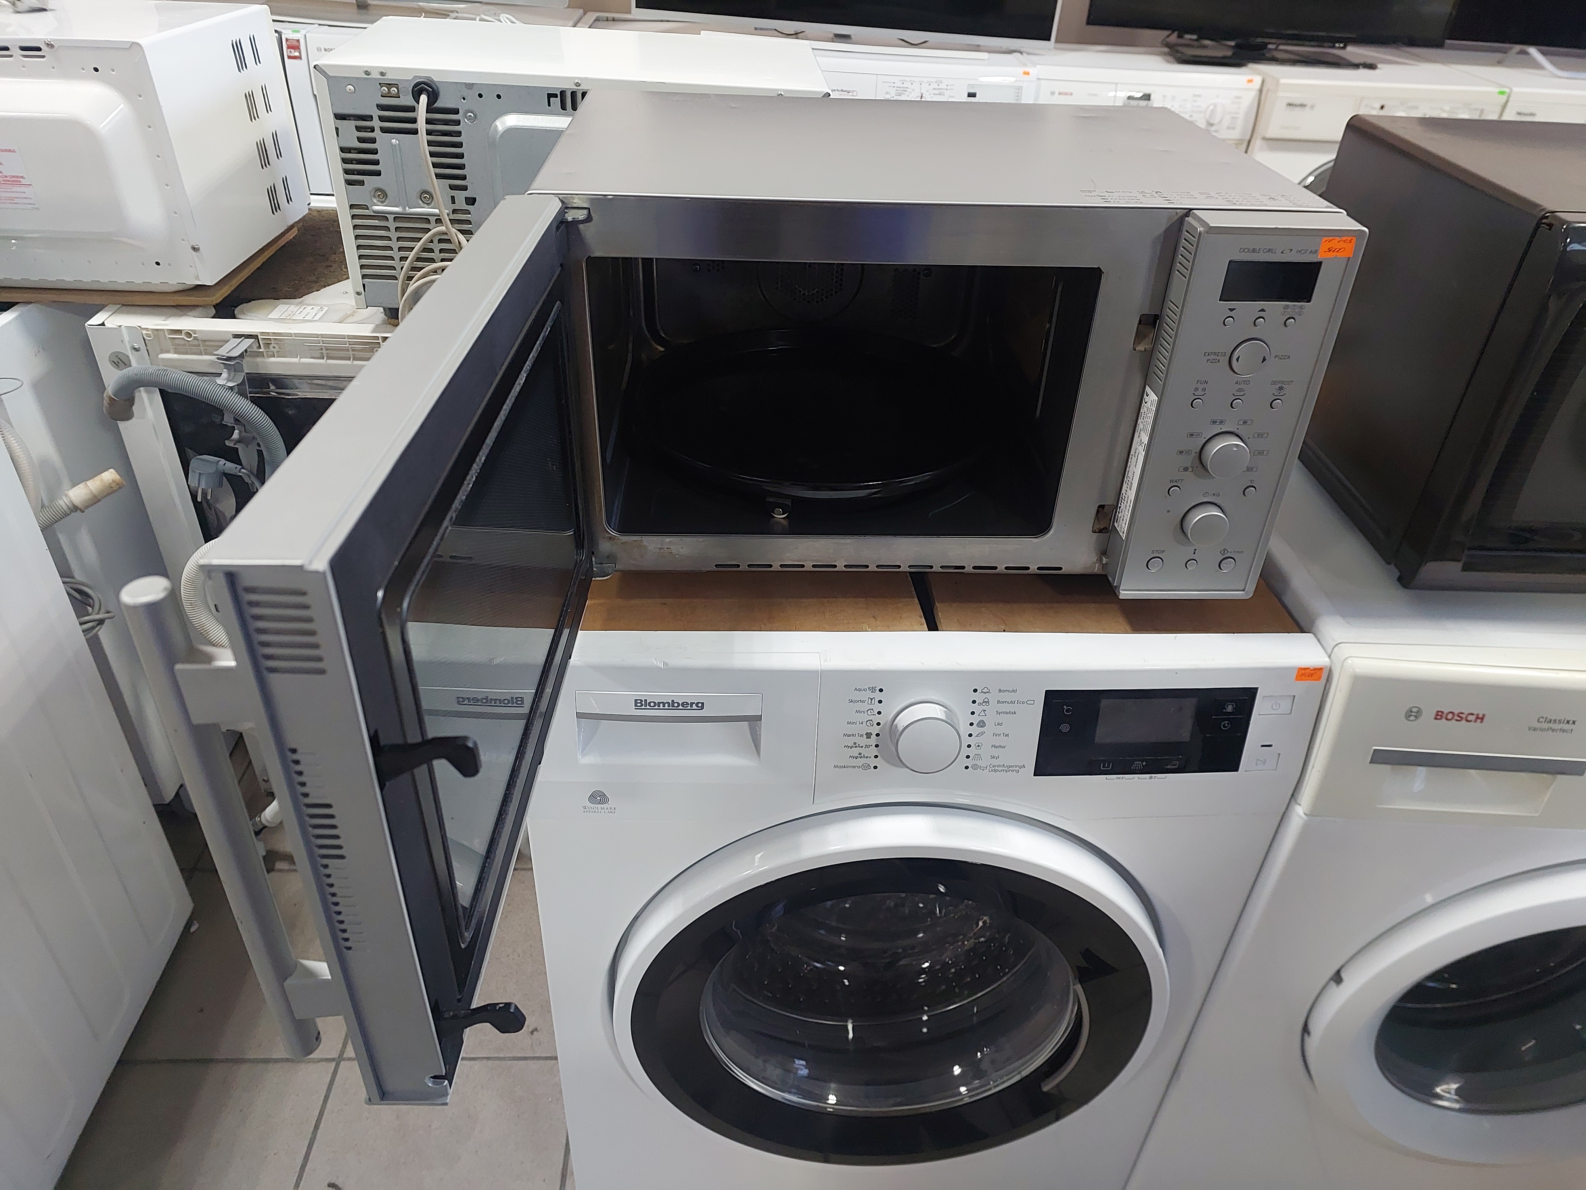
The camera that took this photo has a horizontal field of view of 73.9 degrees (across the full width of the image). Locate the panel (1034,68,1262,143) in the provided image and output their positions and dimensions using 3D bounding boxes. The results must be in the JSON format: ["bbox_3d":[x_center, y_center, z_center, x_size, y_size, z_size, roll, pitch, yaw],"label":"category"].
[{"bbox_3d":[0.951,-1.351,2.884,0.600,0.155,0.060,3,35,0],"label":"panel"}]

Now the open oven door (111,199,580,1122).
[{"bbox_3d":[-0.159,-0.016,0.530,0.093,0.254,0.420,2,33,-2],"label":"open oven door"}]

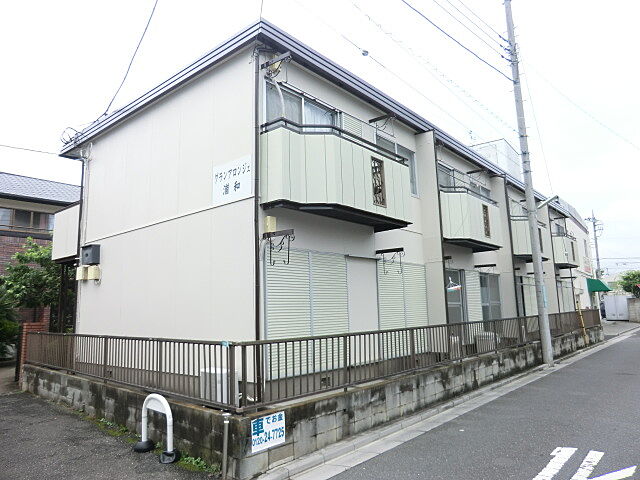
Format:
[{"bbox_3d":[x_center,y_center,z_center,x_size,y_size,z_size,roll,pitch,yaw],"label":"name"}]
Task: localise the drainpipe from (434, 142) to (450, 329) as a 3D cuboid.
[{"bbox_3d":[2.607,0.205,9.456,0.065,4.906,0.065,-9,-12,41],"label":"drainpipe"}]

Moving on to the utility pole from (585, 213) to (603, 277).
[{"bbox_3d":[28.028,2.452,44.764,1.600,10.751,0.700,-9,-11,40],"label":"utility pole"}]

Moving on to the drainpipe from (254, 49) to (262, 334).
[{"bbox_3d":[-0.863,-0.340,6.142,0.065,5.115,0.065,-9,-12,41],"label":"drainpipe"}]

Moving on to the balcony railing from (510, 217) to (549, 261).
[{"bbox_3d":[6.652,-0.025,14.551,0.792,1.211,2.897,-9,-11,40],"label":"balcony railing"}]

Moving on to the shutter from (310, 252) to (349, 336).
[{"bbox_3d":[0.190,1.155,7.126,0.060,1.832,0.916,-9,-12,41],"label":"shutter"}]

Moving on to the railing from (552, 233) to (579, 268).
[{"bbox_3d":[9.266,0.416,17.160,0.767,1.246,2.511,-9,-12,41],"label":"railing"}]

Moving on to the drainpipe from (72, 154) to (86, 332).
[{"bbox_3d":[-5.659,0.441,10.369,0.065,5.092,0.065,-9,-12,41],"label":"drainpipe"}]

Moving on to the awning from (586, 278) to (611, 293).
[{"bbox_3d":[16.660,2.768,26.442,1.050,0.710,3.000,-9,-11,40],"label":"awning"}]

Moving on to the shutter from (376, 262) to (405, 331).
[{"bbox_3d":[1.404,1.348,8.491,0.060,1.818,0.925,-9,-12,41],"label":"shutter"}]

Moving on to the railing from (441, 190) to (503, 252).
[{"bbox_3d":[3.588,-0.507,11.045,0.792,1.192,2.878,-9,-11,40],"label":"railing"}]

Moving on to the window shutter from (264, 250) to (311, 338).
[{"bbox_3d":[-0.445,1.091,6.652,0.050,1.862,0.960,-9,-11,40],"label":"window shutter"}]

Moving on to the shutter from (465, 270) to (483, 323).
[{"bbox_3d":[4.194,1.801,11.964,0.050,1.914,0.936,-9,-11,40],"label":"shutter"}]

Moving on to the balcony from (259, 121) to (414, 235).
[{"bbox_3d":[0.378,-0.948,7.132,0.809,1.246,2.841,-9,-12,41],"label":"balcony"}]

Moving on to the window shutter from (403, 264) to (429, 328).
[{"bbox_3d":[2.116,1.490,9.584,0.050,1.905,0.950,-9,-11,40],"label":"window shutter"}]

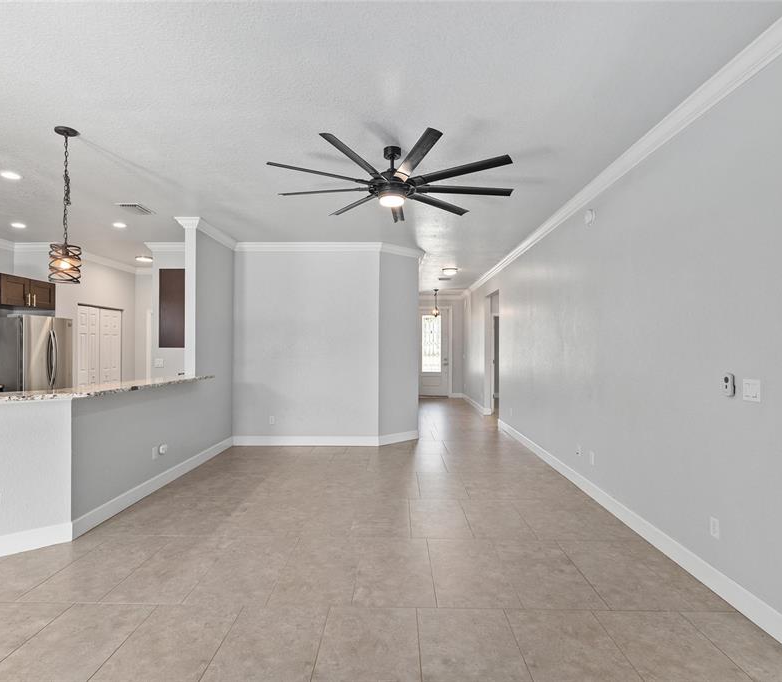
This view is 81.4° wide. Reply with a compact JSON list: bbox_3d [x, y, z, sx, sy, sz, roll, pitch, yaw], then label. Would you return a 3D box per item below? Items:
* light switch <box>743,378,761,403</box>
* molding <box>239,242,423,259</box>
[{"bbox_3d":[1.848,0.255,2.331,0.012,0.112,0.114,0,-1,1],"label":"light switch"},{"bbox_3d":[-0.835,-1.321,6.731,2.740,0.118,0.695,0,-1,1],"label":"molding"}]

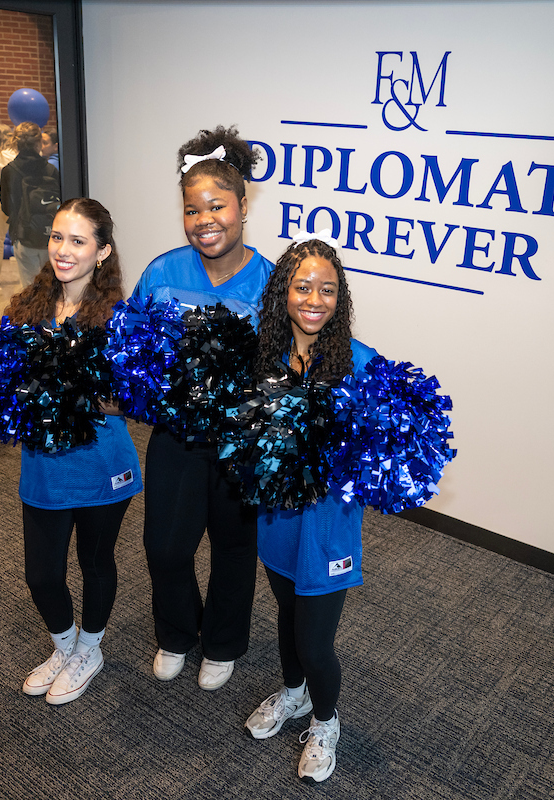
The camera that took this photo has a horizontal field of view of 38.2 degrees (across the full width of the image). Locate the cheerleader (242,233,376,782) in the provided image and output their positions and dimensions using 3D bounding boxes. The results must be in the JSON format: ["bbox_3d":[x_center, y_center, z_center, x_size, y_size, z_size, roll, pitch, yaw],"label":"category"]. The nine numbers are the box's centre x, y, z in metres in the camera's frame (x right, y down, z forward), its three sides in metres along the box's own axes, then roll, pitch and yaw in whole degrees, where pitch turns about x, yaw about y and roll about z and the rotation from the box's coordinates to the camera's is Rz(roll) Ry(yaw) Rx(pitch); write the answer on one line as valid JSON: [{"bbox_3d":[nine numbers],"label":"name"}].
[{"bbox_3d":[0.085,0.344,2.295,0.460,1.605,0.420,9,21,16],"label":"cheerleader"}]

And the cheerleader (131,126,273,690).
[{"bbox_3d":[-0.233,0.108,2.571,0.540,1.830,0.440,7,21,12],"label":"cheerleader"}]

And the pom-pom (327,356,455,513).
[{"bbox_3d":[0.277,0.084,1.955,0.330,0.360,0.320,9,21,16],"label":"pom-pom"}]

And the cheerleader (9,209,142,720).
[{"bbox_3d":[-0.629,0.201,2.550,0.470,1.635,0.420,10,21,19],"label":"cheerleader"}]

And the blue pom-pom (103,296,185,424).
[{"bbox_3d":[-0.366,-0.111,2.296,0.310,0.340,0.310,7,21,12],"label":"blue pom-pom"}]

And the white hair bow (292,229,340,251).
[{"bbox_3d":[0.098,-0.408,2.032,0.120,0.055,0.050,8,21,13],"label":"white hair bow"}]

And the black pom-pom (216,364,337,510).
[{"bbox_3d":[0.001,0.089,1.962,0.320,0.340,0.310,2,20,-1],"label":"black pom-pom"}]

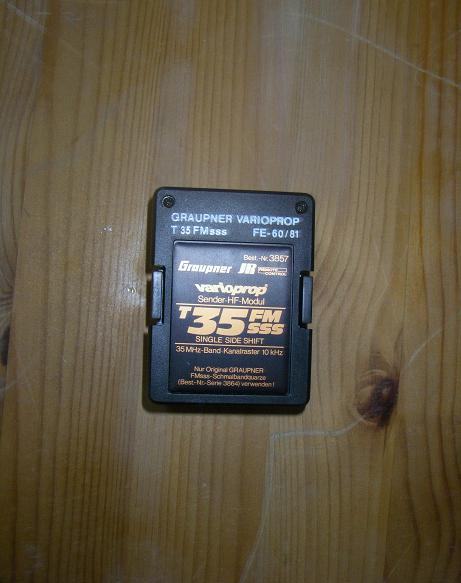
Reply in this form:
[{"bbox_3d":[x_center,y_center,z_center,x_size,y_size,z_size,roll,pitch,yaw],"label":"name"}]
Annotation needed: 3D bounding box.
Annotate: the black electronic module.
[{"bbox_3d":[0.000,0.002,0.199,0.044,0.021,0.060,2,87,-5],"label":"black electronic module"}]

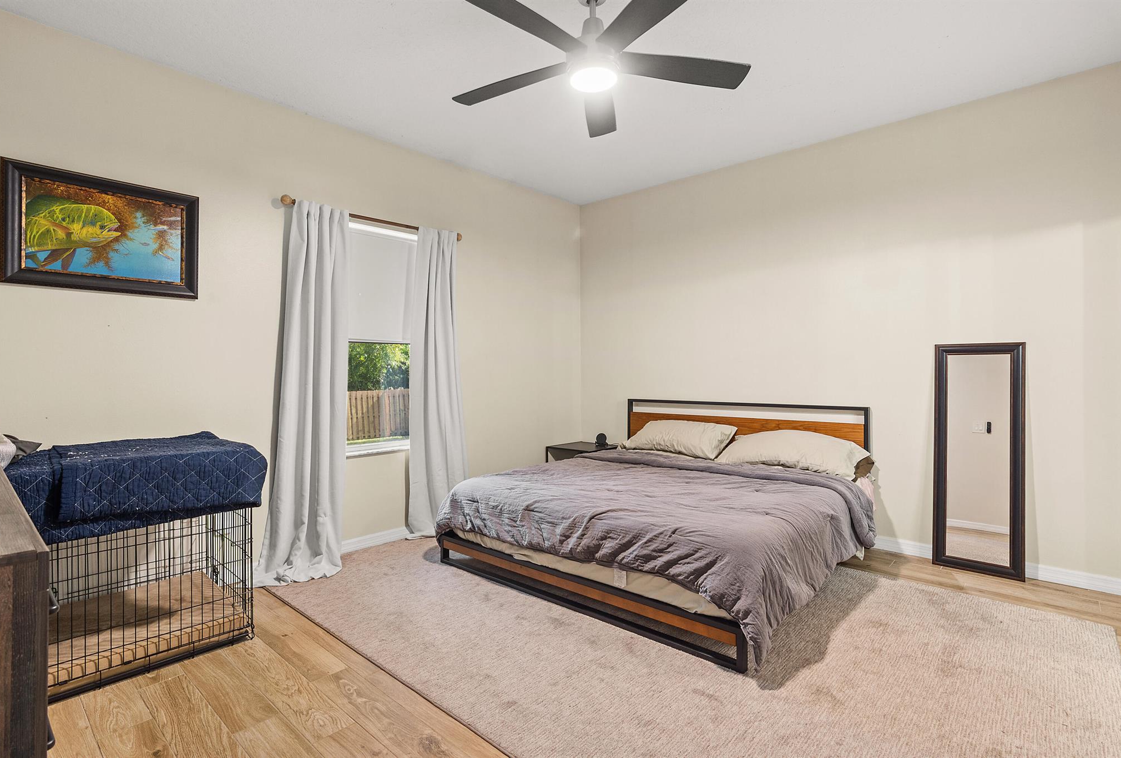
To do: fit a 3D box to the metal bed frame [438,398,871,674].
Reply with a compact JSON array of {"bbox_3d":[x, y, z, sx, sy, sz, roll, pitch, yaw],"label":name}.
[{"bbox_3d":[0.695,0.685,3.438,1.960,0.940,2.130,1,1,40],"label":"metal bed frame"}]

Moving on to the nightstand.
[{"bbox_3d":[0.213,0.873,4.580,0.450,0.520,0.430,1,1,42],"label":"nightstand"}]

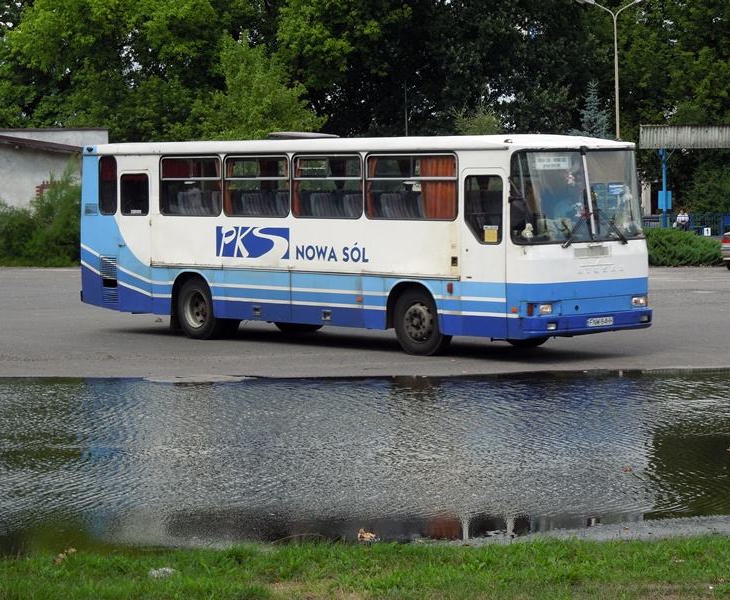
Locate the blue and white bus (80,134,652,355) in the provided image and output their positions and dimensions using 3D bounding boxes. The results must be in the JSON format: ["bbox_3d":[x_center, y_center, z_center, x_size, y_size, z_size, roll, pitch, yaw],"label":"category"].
[{"bbox_3d":[-0.292,-0.905,36.229,2.500,3.020,10.150,-4,4,-41],"label":"blue and white bus"}]

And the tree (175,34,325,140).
[{"bbox_3d":[-3.739,-5.176,80.000,4.900,7.000,4.700,-1,3,0],"label":"tree"}]

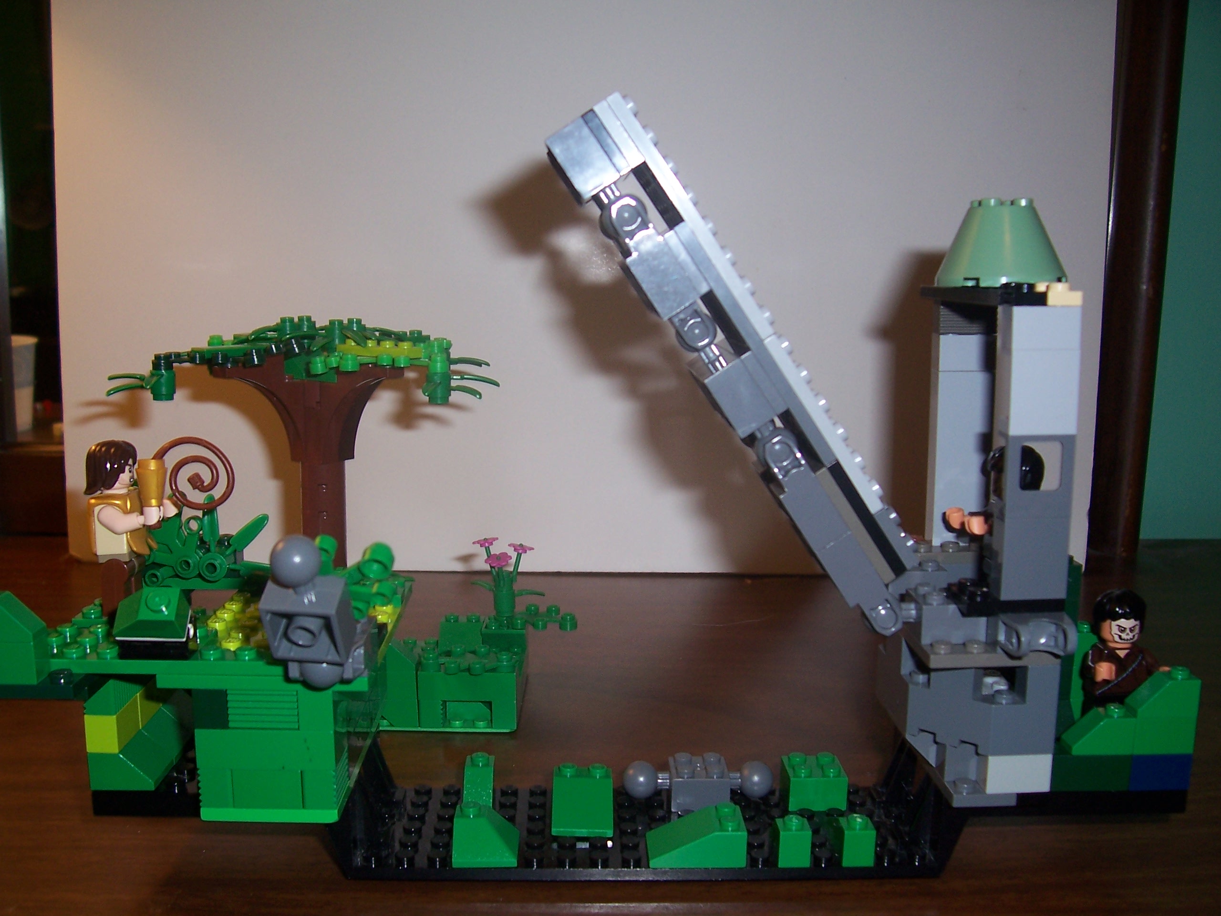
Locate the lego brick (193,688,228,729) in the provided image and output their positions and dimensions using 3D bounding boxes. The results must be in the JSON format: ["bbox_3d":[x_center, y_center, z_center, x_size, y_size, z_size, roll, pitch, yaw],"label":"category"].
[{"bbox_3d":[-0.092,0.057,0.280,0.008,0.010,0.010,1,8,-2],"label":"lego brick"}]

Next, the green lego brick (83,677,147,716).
[{"bbox_3d":[-0.122,0.055,0.293,0.008,0.010,0.016,1,9,-2],"label":"green lego brick"}]

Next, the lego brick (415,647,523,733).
[{"bbox_3d":[-0.048,0.079,0.404,0.032,0.021,0.012,1,8,-2],"label":"lego brick"}]

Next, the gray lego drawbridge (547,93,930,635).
[{"bbox_3d":[0.032,-0.022,0.292,0.021,0.138,0.038,-34,8,3],"label":"gray lego drawbridge"}]

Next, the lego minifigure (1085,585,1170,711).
[{"bbox_3d":[0.132,0.056,0.311,0.024,0.043,0.015,1,8,-2],"label":"lego minifigure"}]

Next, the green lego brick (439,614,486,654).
[{"bbox_3d":[-0.055,0.065,0.443,0.016,0.011,0.016,1,9,-2],"label":"green lego brick"}]

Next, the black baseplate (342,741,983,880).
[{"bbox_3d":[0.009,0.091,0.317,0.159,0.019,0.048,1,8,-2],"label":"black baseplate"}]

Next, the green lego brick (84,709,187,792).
[{"bbox_3d":[-0.118,0.073,0.304,0.016,0.010,0.030,1,9,-2],"label":"green lego brick"}]

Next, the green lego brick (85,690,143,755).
[{"bbox_3d":[-0.122,0.064,0.295,0.008,0.010,0.016,1,9,-2],"label":"green lego brick"}]

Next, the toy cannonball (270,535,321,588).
[{"bbox_3d":[-0.063,0.021,0.241,0.010,0.010,0.010,1,9,-2],"label":"toy cannonball"}]

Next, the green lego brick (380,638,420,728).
[{"bbox_3d":[-0.071,0.075,0.402,0.015,0.029,0.008,1,8,-2],"label":"green lego brick"}]

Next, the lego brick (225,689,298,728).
[{"bbox_3d":[-0.080,0.057,0.279,0.016,0.010,0.008,1,8,-2],"label":"lego brick"}]

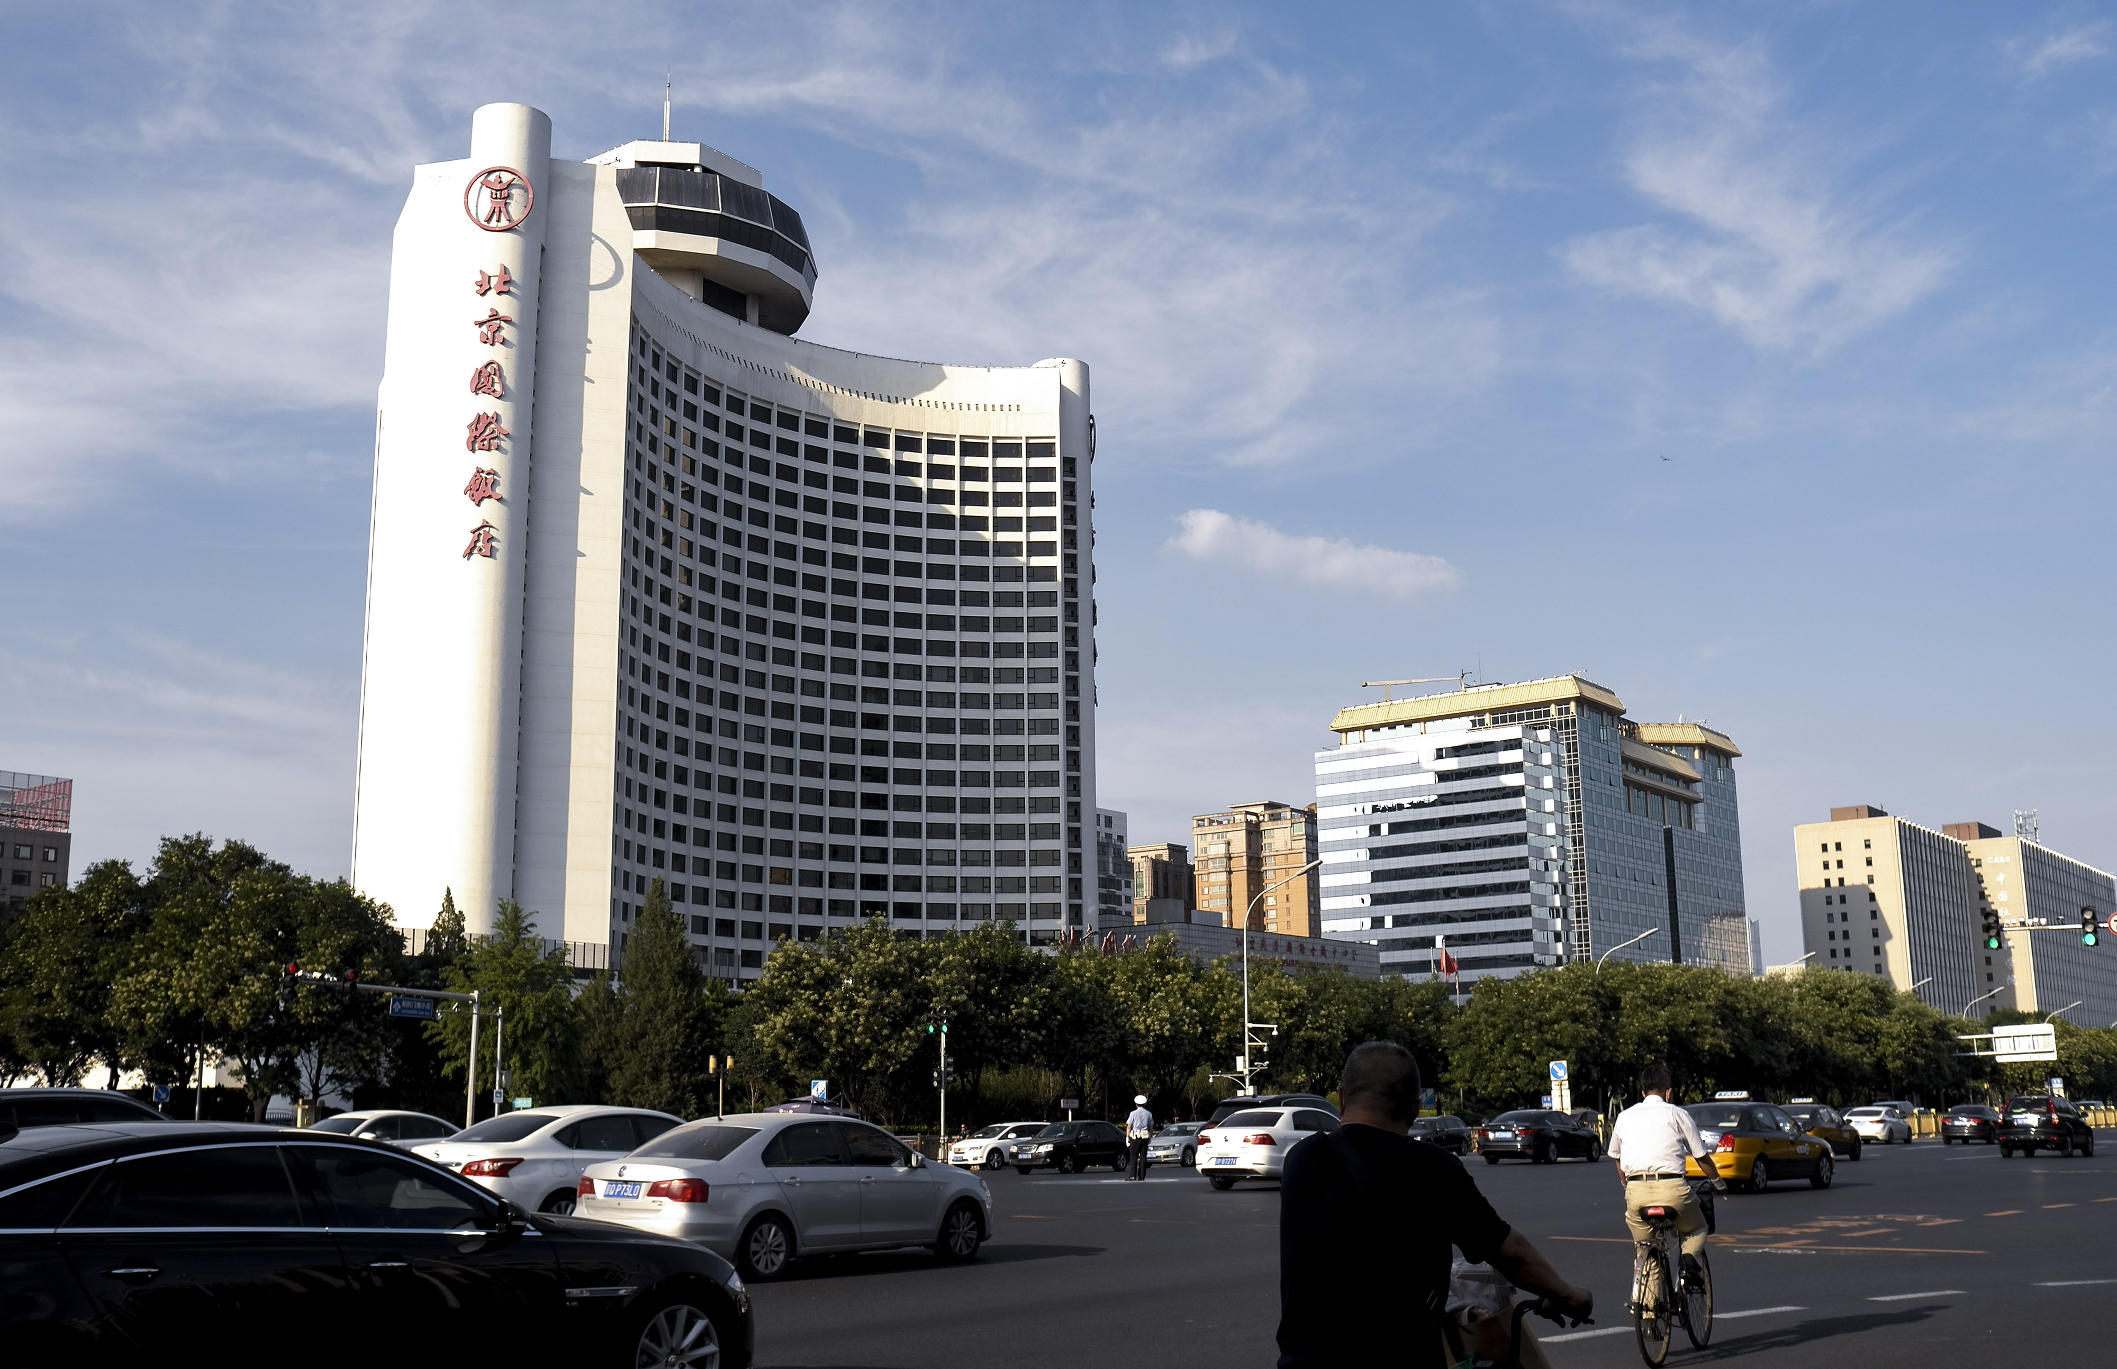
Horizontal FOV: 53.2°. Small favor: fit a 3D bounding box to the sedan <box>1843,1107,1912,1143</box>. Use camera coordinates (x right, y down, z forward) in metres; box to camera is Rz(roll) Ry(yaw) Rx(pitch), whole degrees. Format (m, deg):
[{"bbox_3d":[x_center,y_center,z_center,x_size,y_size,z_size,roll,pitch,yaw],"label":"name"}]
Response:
[{"bbox_3d":[32.943,17.741,85.000,1.775,1.440,4.570,-9,-15,35],"label":"sedan"}]

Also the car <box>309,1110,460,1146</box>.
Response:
[{"bbox_3d":[-13.354,9.011,41.000,1.810,1.470,4.750,-9,-15,36],"label":"car"}]

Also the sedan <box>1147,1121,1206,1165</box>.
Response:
[{"bbox_3d":[4.570,15.773,72.500,1.770,1.460,4.600,-9,-14,34],"label":"sedan"}]

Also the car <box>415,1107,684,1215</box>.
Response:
[{"bbox_3d":[-4.751,5.347,23.005,1.760,1.500,4.630,-10,-15,38],"label":"car"}]

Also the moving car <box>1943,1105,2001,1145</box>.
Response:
[{"bbox_3d":[36.542,17.527,84.088,1.820,1.470,4.750,-10,-15,36],"label":"moving car"}]

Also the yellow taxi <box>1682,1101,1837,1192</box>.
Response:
[{"bbox_3d":[11.411,7.708,35.235,1.730,1.450,4.530,-11,-16,40],"label":"yellow taxi"}]

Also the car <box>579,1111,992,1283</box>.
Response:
[{"bbox_3d":[-2.456,4.824,20.094,1.706,1.465,4.470,-10,-15,36],"label":"car"}]

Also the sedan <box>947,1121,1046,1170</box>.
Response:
[{"bbox_3d":[-1.922,15.877,72.796,1.820,1.630,4.550,-10,-15,37],"label":"sedan"}]

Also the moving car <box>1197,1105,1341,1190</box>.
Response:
[{"bbox_3d":[4.361,8.462,38.571,1.775,1.467,4.530,-11,-15,39],"label":"moving car"}]

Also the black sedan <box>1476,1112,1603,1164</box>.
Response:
[{"bbox_3d":[13.534,12.688,59.300,1.810,1.450,4.700,-9,-15,36],"label":"black sedan"}]

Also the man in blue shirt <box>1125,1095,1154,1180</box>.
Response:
[{"bbox_3d":[1.733,9.655,45.000,0.540,1.790,0.360,0,-12,-5],"label":"man in blue shirt"}]

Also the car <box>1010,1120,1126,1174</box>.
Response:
[{"bbox_3d":[0.317,13.021,59.500,1.690,1.430,4.150,-9,-14,33],"label":"car"}]

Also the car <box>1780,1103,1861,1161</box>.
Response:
[{"bbox_3d":[19.308,11.635,54.800,1.740,1.450,4.530,-10,-15,37],"label":"car"}]

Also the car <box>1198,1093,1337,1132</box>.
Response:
[{"bbox_3d":[4.958,9.497,44.279,1.930,1.770,4.880,-10,-15,38],"label":"car"}]

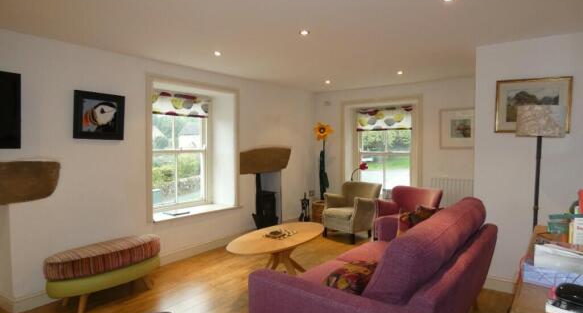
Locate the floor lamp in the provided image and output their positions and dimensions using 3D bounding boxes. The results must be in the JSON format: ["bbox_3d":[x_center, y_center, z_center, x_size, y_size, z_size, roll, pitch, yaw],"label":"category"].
[{"bbox_3d":[1.936,0.425,2.657,0.324,1.658,0.324,2,2,41],"label":"floor lamp"}]

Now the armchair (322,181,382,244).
[{"bbox_3d":[0.871,0.778,4.955,0.594,0.799,0.726,2,2,41],"label":"armchair"}]

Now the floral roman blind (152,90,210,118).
[{"bbox_3d":[-1.546,-0.710,4.584,0.060,0.290,1.080,2,3,38],"label":"floral roman blind"}]

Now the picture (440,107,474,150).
[{"bbox_3d":[2.169,-0.349,4.309,0.505,0.519,0.025,2,2,38],"label":"picture"}]

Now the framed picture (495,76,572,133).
[{"bbox_3d":[2.194,-0.459,3.075,0.560,0.485,0.030,2,3,38],"label":"framed picture"}]

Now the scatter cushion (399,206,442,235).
[{"bbox_3d":[1.139,0.645,2.989,0.420,0.360,0.140,2,-23,41],"label":"scatter cushion"}]

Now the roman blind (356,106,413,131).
[{"bbox_3d":[1.607,-0.637,5.802,1.060,0.390,0.060,2,3,38],"label":"roman blind"}]

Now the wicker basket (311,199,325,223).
[{"bbox_3d":[0.478,0.928,5.374,0.323,0.469,0.323,2,2,41],"label":"wicker basket"}]

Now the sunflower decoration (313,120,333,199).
[{"bbox_3d":[0.547,0.088,5.972,0.350,1.375,0.200,0,3,6],"label":"sunflower decoration"}]

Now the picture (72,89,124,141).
[{"bbox_3d":[-1.759,-0.366,3.101,0.030,0.422,0.427,2,2,41],"label":"picture"}]

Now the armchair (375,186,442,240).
[{"bbox_3d":[1.619,0.870,4.653,0.700,0.780,0.740,2,3,30],"label":"armchair"}]

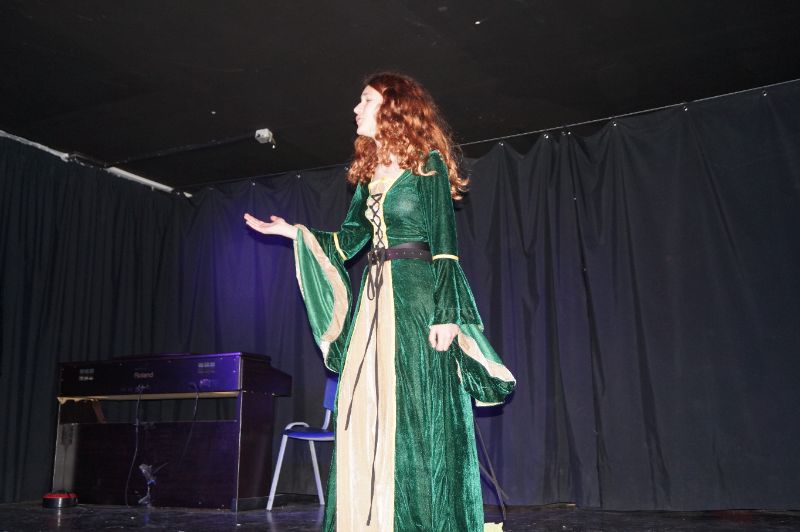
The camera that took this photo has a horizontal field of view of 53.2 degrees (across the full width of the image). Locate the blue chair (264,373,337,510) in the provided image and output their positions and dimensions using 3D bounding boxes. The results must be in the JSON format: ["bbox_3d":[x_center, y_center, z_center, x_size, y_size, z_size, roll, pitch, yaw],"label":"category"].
[{"bbox_3d":[-0.386,0.986,4.638,0.530,0.810,0.540,-8,-14,32],"label":"blue chair"}]

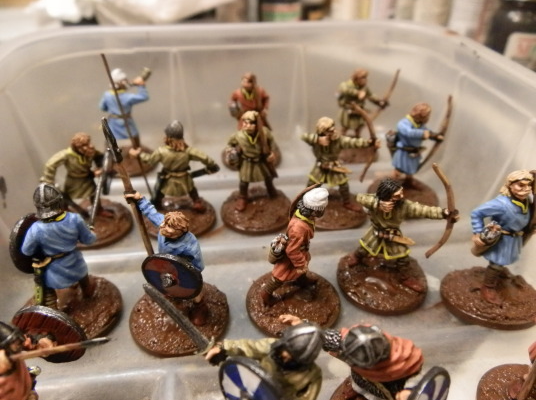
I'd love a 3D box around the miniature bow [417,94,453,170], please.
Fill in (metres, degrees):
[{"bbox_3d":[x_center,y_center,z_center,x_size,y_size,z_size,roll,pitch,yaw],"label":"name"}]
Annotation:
[{"bbox_3d":[0.055,-0.022,0.143,0.006,0.030,0.003,23,39,21],"label":"miniature bow"}]

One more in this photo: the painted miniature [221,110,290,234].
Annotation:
[{"bbox_3d":[-0.004,-0.011,0.142,0.025,0.035,0.025,1,33,2],"label":"painted miniature"}]

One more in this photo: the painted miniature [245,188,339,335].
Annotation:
[{"bbox_3d":[0.007,0.012,0.107,0.025,0.035,0.025,-8,34,-13],"label":"painted miniature"}]

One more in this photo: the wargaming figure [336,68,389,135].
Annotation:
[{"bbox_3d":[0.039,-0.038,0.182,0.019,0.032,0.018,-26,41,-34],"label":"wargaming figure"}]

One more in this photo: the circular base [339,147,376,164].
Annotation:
[{"bbox_3d":[0.037,-0.024,0.192,0.025,0.004,0.025,1,32,0],"label":"circular base"}]

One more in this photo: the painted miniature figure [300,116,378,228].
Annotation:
[{"bbox_3d":[0.023,-0.011,0.144,0.027,0.034,0.025,-10,35,-15],"label":"painted miniature figure"}]

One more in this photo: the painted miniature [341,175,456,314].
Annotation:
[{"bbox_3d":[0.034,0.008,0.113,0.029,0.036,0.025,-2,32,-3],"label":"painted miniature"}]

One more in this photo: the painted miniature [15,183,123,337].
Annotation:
[{"bbox_3d":[-0.053,0.012,0.106,0.026,0.036,0.026,-5,34,-8],"label":"painted miniature"}]

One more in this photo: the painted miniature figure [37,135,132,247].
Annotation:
[{"bbox_3d":[-0.059,-0.006,0.135,0.026,0.034,0.026,-24,40,-33],"label":"painted miniature figure"}]

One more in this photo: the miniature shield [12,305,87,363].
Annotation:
[{"bbox_3d":[-0.043,0.027,0.086,0.015,0.015,0.003,6,32,8],"label":"miniature shield"}]

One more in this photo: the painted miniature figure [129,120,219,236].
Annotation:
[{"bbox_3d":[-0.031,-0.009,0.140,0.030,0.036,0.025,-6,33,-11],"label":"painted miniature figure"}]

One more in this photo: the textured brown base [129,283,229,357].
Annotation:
[{"bbox_3d":[-0.022,0.028,0.110,0.025,0.004,0.025,1,32,0],"label":"textured brown base"}]

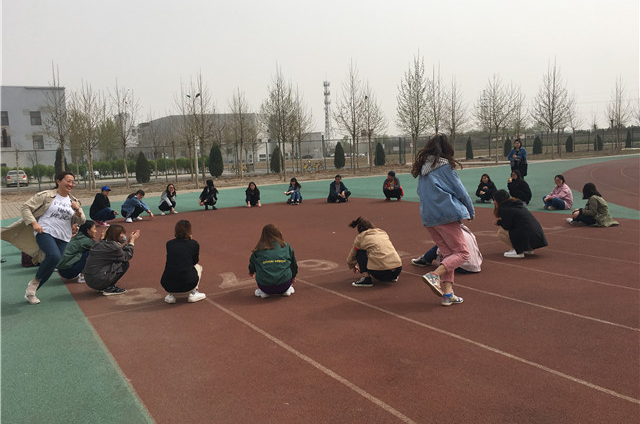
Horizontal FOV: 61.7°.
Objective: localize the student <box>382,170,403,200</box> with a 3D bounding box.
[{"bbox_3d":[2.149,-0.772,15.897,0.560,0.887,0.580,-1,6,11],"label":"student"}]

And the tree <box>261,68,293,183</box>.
[{"bbox_3d":[-2.452,-5.109,31.300,2.050,6.600,2.050,-3,6,0],"label":"tree"}]

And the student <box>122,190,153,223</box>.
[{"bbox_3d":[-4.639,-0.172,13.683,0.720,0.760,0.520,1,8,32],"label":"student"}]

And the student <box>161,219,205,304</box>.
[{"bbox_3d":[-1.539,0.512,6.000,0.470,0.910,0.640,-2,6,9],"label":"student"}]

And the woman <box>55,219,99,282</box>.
[{"bbox_3d":[-3.238,0.510,7.220,0.630,0.800,0.460,-6,7,-28],"label":"woman"}]

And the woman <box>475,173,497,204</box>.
[{"bbox_3d":[4.403,-0.624,14.241,0.560,0.743,0.580,0,7,23],"label":"woman"}]

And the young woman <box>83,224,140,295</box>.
[{"bbox_3d":[-2.516,0.555,6.470,0.640,0.810,0.480,-7,8,-33],"label":"young woman"}]

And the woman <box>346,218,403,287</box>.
[{"bbox_3d":[0.614,0.435,6.194,0.640,0.773,0.500,0,7,22],"label":"woman"}]

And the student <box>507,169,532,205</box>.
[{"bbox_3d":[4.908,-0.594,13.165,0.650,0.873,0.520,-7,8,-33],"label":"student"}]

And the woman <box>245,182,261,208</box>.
[{"bbox_3d":[-2.062,-0.564,16.450,0.500,0.800,0.680,-3,6,-6],"label":"woman"}]

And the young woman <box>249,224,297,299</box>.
[{"bbox_3d":[-0.517,0.524,5.964,0.500,0.750,0.580,-2,7,3],"label":"young woman"}]

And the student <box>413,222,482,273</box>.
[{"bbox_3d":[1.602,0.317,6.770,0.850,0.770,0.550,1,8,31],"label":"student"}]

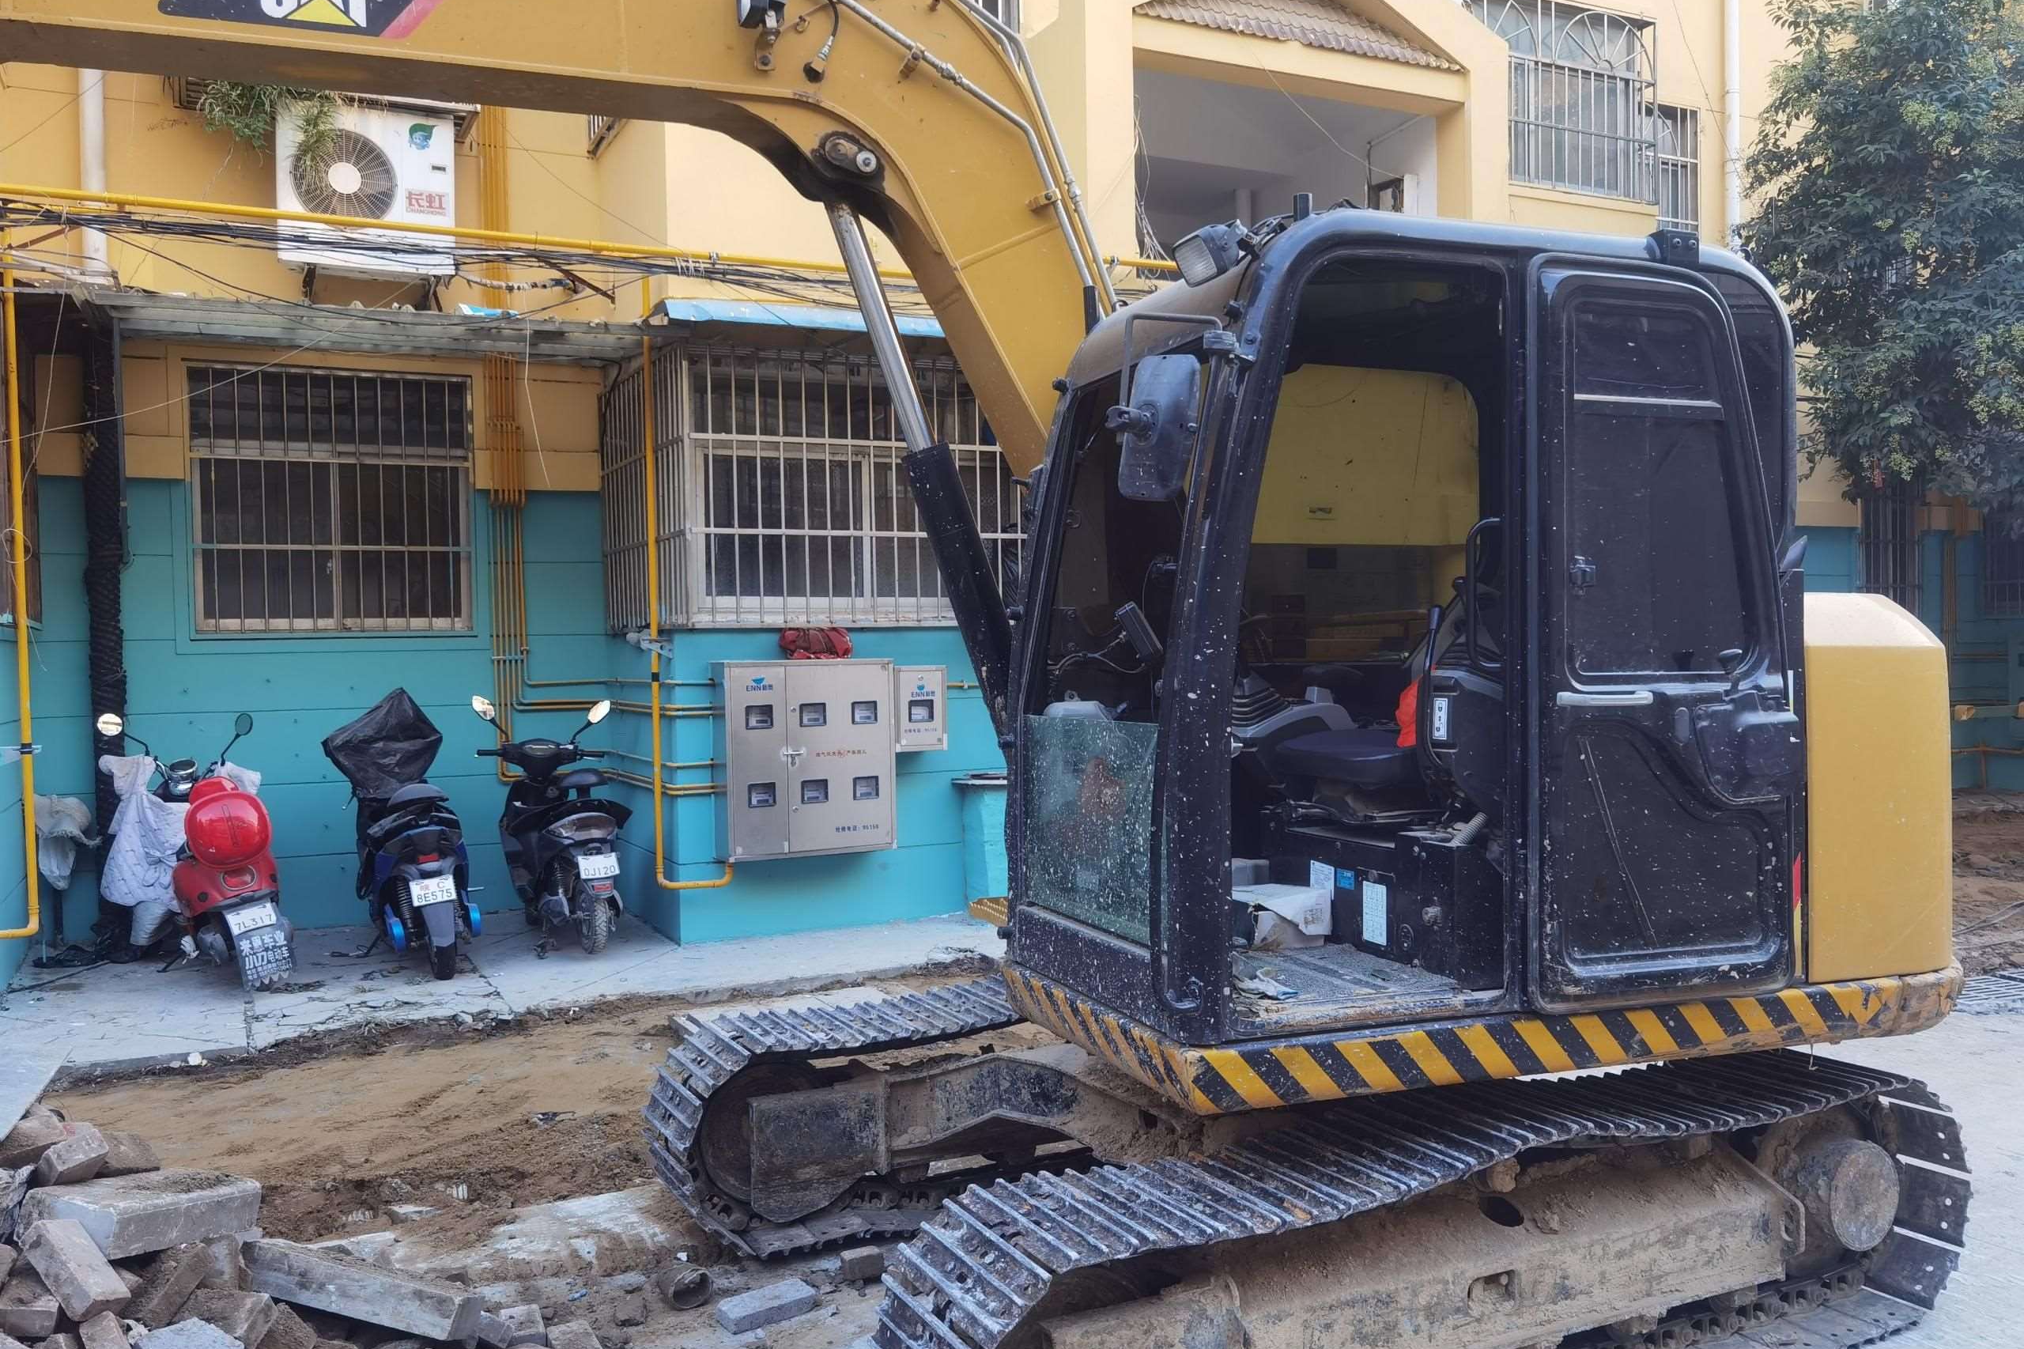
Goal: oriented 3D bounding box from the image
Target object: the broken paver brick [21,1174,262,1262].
[{"bbox_3d":[-1.933,1.196,3.524,0.248,0.096,0.398,5,-8,19],"label":"broken paver brick"}]

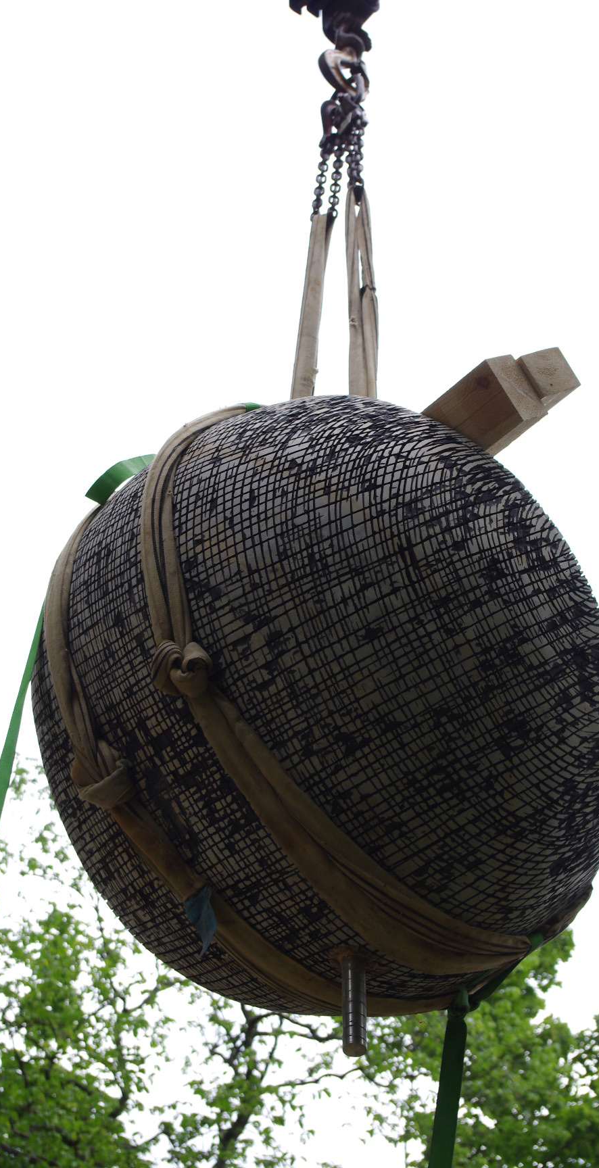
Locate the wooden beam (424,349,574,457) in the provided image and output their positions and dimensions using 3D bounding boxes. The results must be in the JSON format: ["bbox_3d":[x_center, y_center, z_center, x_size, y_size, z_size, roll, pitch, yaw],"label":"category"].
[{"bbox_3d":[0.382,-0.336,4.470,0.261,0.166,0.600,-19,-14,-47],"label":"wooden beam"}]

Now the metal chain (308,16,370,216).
[{"bbox_3d":[0.118,-1.349,5.301,0.170,0.809,0.170,1,-39,0],"label":"metal chain"}]

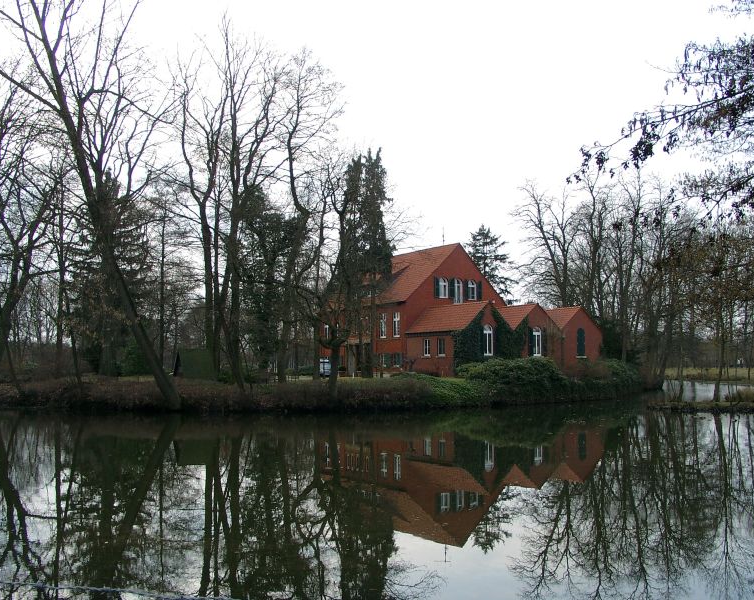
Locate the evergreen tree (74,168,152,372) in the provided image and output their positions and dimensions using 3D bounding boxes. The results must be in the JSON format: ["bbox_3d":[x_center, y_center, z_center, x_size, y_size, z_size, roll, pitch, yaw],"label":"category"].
[{"bbox_3d":[-25.178,-2.618,74.520,7.730,19.660,7.730,0,-5,0],"label":"evergreen tree"}]

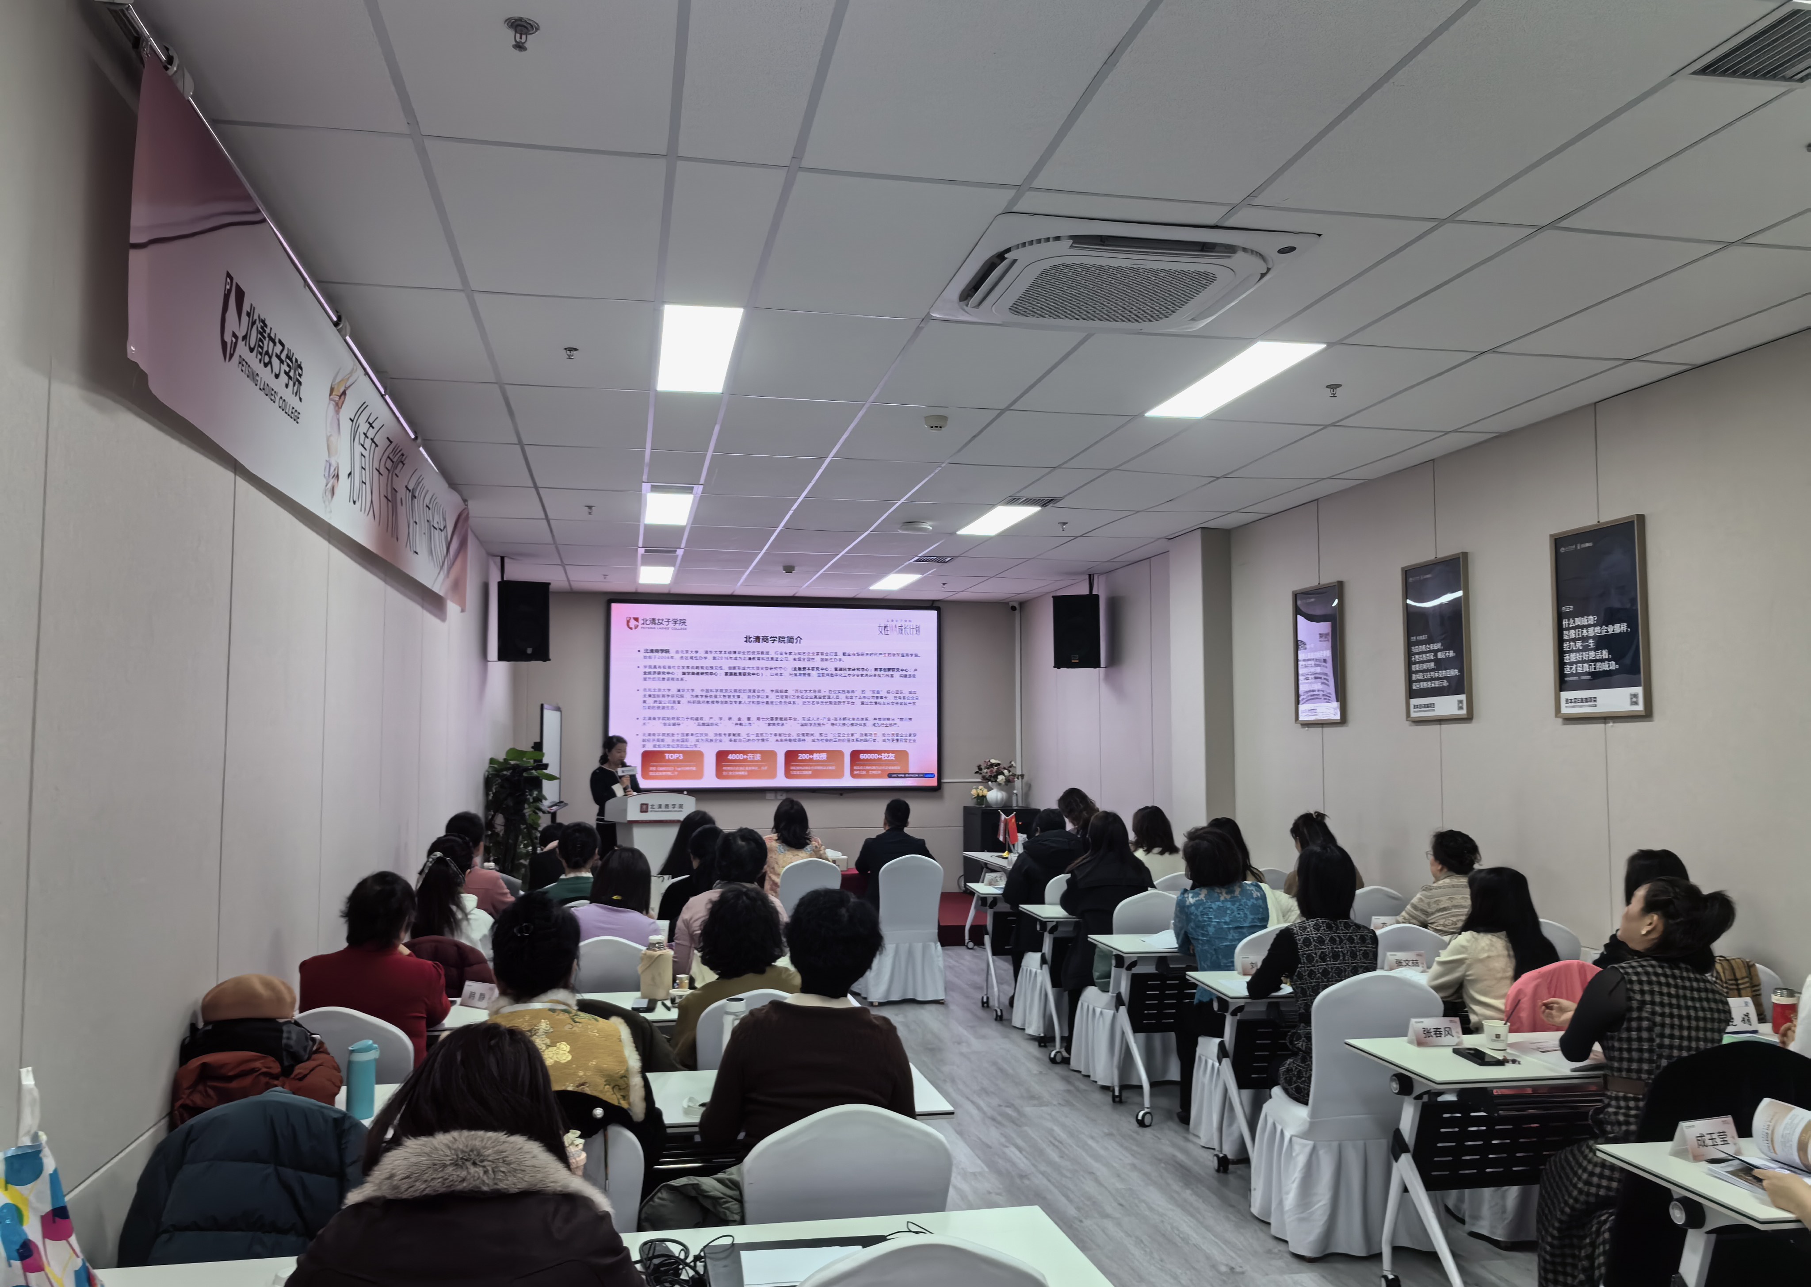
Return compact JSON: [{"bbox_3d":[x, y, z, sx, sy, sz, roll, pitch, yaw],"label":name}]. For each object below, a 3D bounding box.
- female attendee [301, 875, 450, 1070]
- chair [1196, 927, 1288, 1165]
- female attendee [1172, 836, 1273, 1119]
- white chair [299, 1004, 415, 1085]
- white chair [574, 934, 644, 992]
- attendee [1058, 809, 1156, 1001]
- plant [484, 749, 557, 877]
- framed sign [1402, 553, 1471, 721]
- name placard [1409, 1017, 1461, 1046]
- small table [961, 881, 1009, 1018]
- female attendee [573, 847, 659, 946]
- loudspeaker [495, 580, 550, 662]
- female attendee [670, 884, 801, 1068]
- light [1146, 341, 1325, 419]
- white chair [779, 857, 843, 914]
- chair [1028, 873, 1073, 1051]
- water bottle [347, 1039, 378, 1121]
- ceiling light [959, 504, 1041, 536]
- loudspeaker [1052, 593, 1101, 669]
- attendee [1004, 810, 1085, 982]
[{"bbox_3d":[-1.585,1.312,4.264,0.490,1.250,0.700,1,-4,-9],"label":"female attendee"},{"bbox_3d":[1.451,1.568,5.738,0.460,0.900,0.520,1,-4,-11],"label":"chair"},{"bbox_3d":[1.315,1.397,5.876,0.480,1.260,0.720,1,-4,-14],"label":"female attendee"},{"bbox_3d":[-1.589,1.441,4.006,0.440,0.900,0.520,1,-4,-11],"label":"white chair"},{"bbox_3d":[-1.194,1.582,5.590,0.470,0.900,0.530,1,-4,-11],"label":"white chair"},{"bbox_3d":[0.997,1.500,7.176,0.500,1.280,0.720,1,-4,-14],"label":"attendee"},{"bbox_3d":[-2.829,1.528,10.318,0.520,1.560,0.520,1,-4,-11],"label":"plant"},{"bbox_3d":[2.688,-0.012,7.169,0.035,0.810,0.560,1,-4,-11],"label":"framed sign"},{"bbox_3d":[1.563,1.143,4.171,0.148,0.078,0.072,1,-4,-11],"label":"name placard"},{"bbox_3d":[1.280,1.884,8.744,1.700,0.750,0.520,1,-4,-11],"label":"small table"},{"bbox_3d":[-1.132,1.419,5.624,0.430,1.220,0.700,1,-4,-11],"label":"female attendee"},{"bbox_3d":[-2.924,-0.173,10.794,0.360,0.590,0.340,3,-5,-31],"label":"loudspeaker"},{"bbox_3d":[-0.499,1.321,4.327,0.460,1.180,0.740,1,-4,-11],"label":"female attendee"},{"bbox_3d":[1.302,-1.056,5.715,0.275,0.030,1.190,1,-4,-11],"label":"light"},{"bbox_3d":[-0.611,1.813,8.926,0.440,0.920,0.540,1,-4,-11],"label":"white chair"},{"bbox_3d":[0.896,1.747,8.126,0.440,0.900,0.520,2,-4,-18],"label":"chair"},{"bbox_3d":[-1.295,1.036,3.370,0.070,0.180,0.074,1,-4,-11],"label":"water bottle"},{"bbox_3d":[0.599,-0.783,9.242,0.290,0.040,1.180,1,-4,-11],"label":"ceiling light"},{"bbox_3d":[1.427,-0.096,11.652,0.360,0.590,0.340,-1,-4,15],"label":"loudspeaker"},{"bbox_3d":[0.812,1.584,8.206,0.500,1.250,0.720,1,-4,-11],"label":"attendee"}]

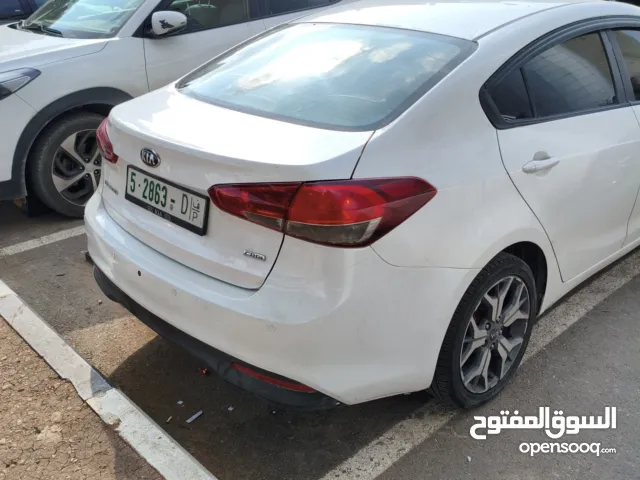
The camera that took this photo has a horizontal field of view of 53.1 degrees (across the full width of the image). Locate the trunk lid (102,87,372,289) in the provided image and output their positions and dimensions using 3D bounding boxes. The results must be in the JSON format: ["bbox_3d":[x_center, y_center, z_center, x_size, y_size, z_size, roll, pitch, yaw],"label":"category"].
[{"bbox_3d":[-0.401,-0.231,2.359,0.520,0.480,1.260,-20,29,-38],"label":"trunk lid"}]

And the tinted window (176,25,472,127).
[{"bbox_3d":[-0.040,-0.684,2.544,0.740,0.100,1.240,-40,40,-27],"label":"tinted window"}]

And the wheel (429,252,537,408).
[{"bbox_3d":[0.585,0.321,2.429,0.620,0.620,0.220,-20,29,-38],"label":"wheel"}]

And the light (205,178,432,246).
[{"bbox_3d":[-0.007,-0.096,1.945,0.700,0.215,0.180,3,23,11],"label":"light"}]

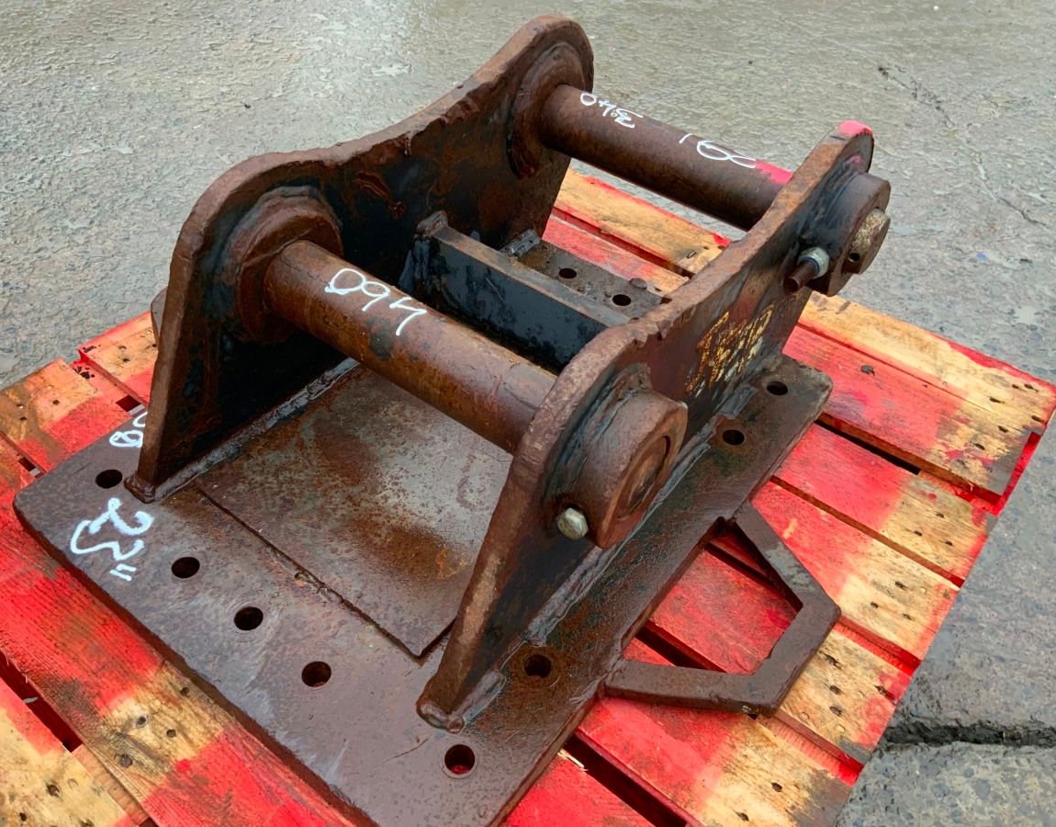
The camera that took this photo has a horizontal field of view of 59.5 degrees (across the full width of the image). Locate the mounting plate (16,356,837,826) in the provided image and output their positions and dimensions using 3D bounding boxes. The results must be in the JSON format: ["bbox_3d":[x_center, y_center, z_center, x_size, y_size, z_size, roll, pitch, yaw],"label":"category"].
[{"bbox_3d":[-0.074,0.037,1.048,0.585,0.037,0.746,30,49,24],"label":"mounting plate"}]

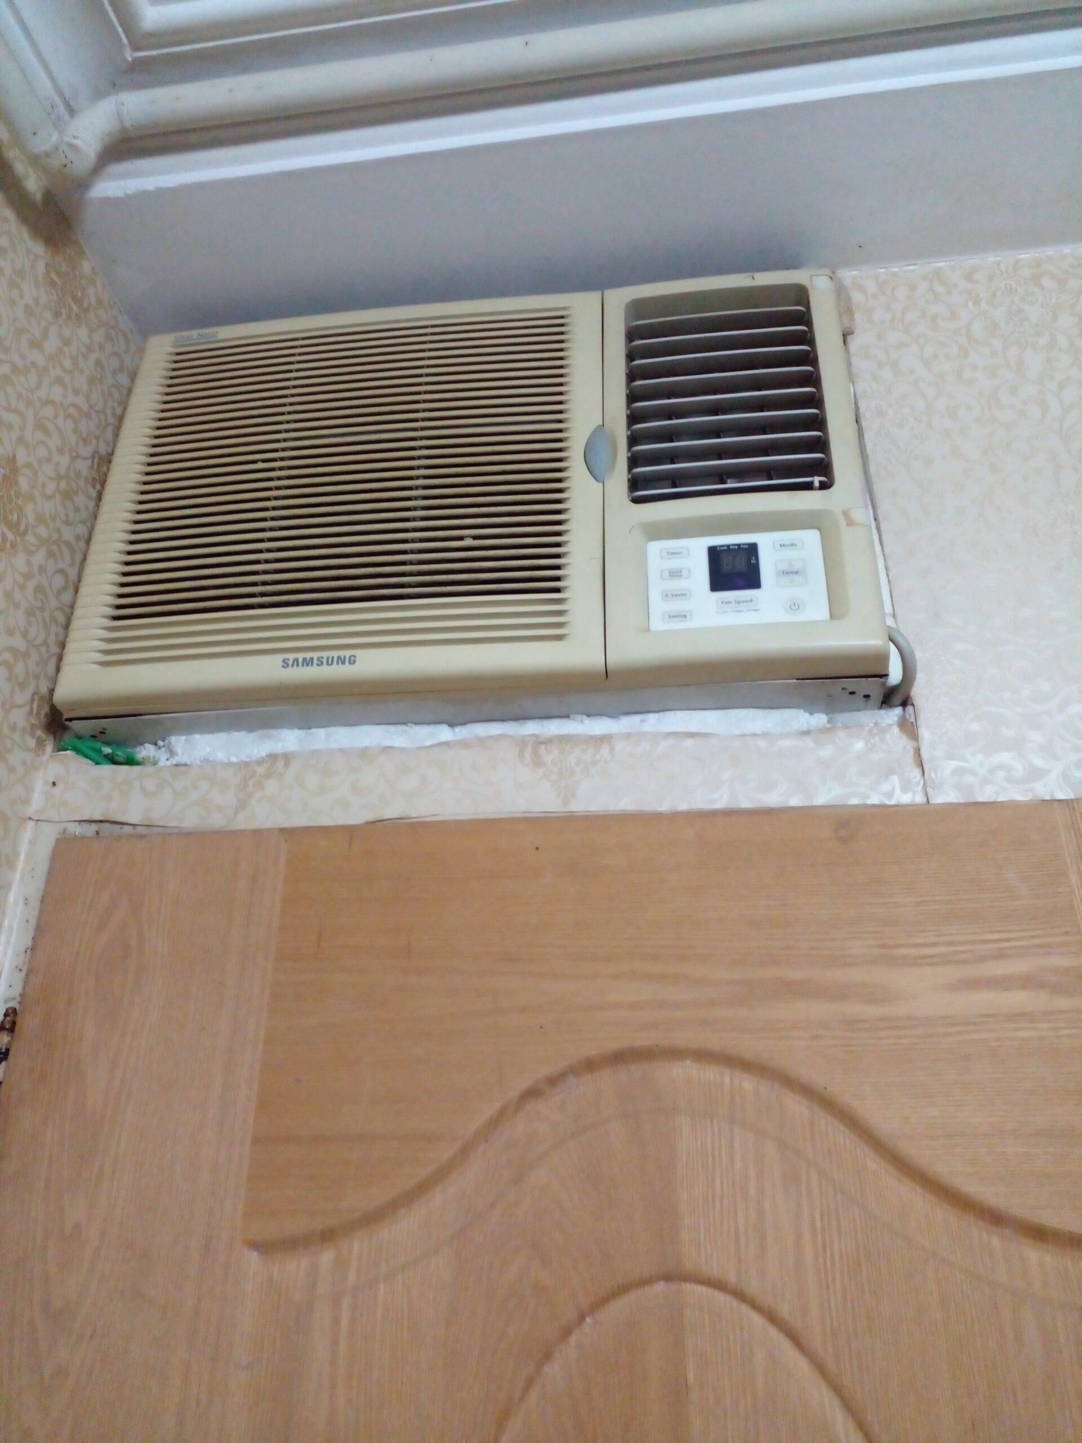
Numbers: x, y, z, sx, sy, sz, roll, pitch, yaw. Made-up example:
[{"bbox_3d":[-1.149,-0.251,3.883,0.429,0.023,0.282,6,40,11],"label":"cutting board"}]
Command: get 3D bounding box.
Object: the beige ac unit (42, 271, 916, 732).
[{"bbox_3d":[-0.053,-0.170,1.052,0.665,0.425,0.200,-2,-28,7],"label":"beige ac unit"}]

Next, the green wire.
[{"bbox_3d":[-0.389,0.026,0.996,0.082,0.032,0.040,-3,-27,7],"label":"green wire"}]

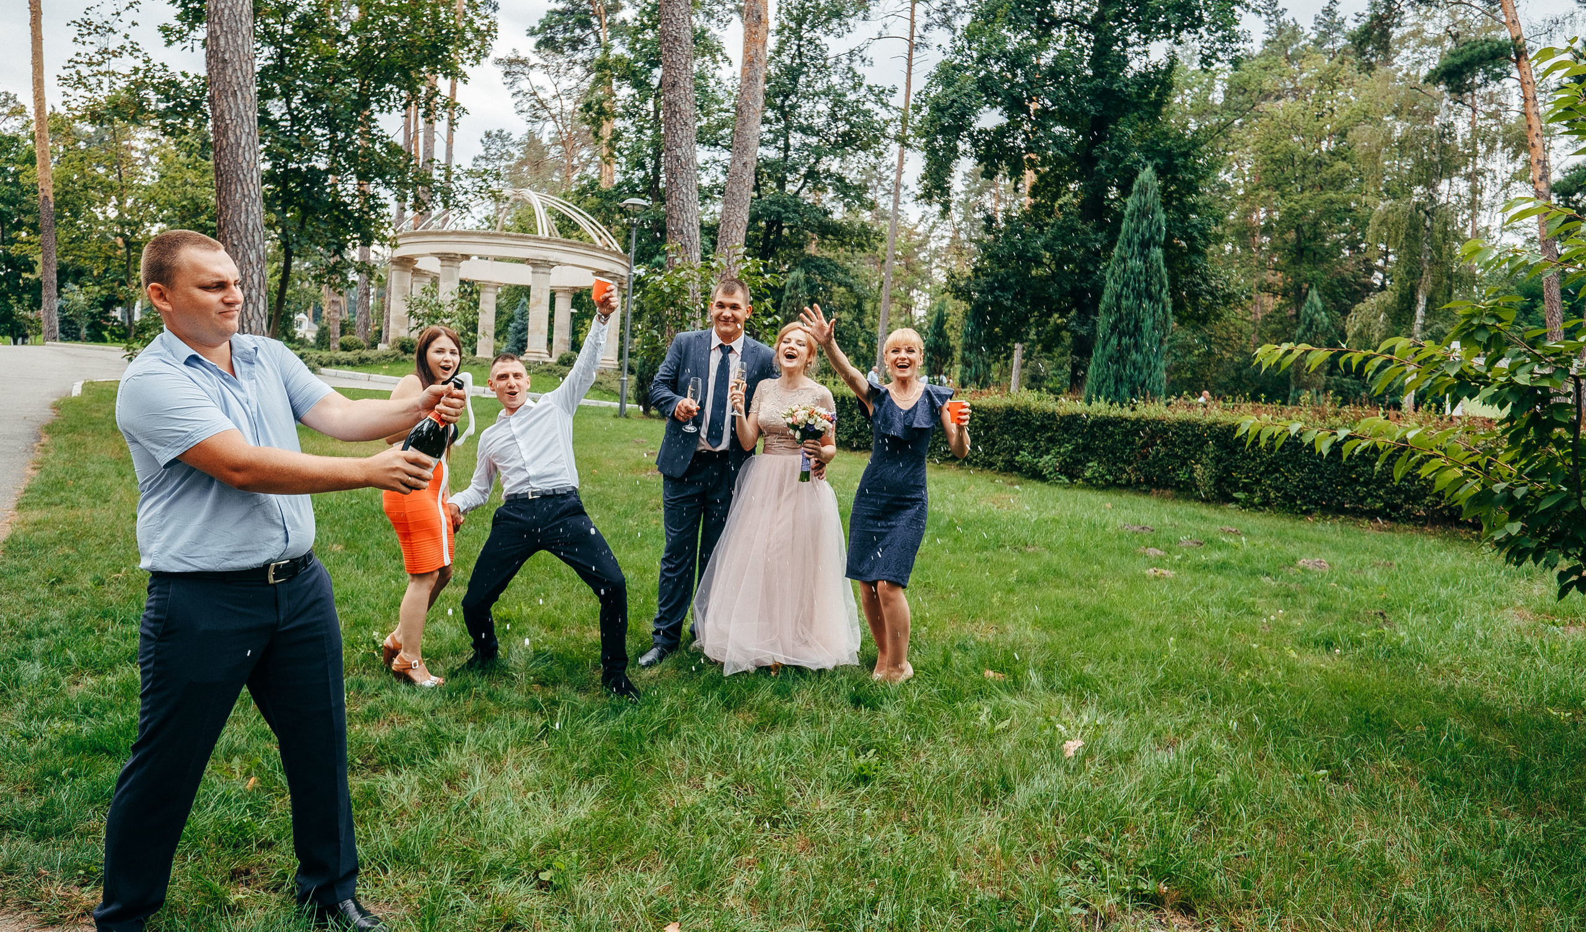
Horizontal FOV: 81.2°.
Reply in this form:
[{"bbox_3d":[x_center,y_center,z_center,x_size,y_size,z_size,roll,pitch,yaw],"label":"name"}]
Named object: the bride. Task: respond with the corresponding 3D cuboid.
[{"bbox_3d":[-0.058,0.132,4.623,0.820,1.660,0.740,3,6,3],"label":"bride"}]

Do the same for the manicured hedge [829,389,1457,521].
[{"bbox_3d":[4.426,-0.373,14.445,2.000,1.050,10.500,-3,8,-45],"label":"manicured hedge"}]

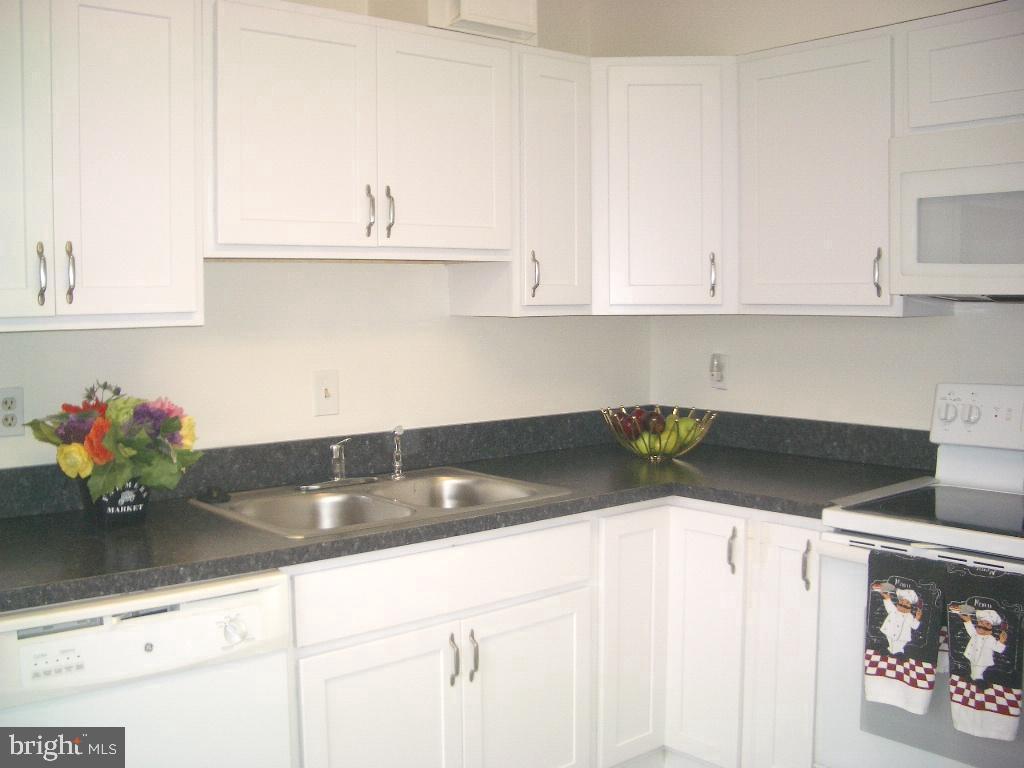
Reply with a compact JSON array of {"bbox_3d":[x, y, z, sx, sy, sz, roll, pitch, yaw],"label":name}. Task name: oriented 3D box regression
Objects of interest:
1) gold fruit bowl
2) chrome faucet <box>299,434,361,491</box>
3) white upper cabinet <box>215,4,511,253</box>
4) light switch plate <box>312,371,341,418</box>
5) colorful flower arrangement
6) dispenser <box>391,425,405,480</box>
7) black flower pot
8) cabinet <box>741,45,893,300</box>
[{"bbox_3d":[0.460,0.166,3.249,0.355,0.150,0.355,0,4,0],"label":"gold fruit bowl"},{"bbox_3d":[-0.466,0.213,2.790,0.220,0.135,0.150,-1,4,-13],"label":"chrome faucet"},{"bbox_3d":[-0.436,-0.626,2.716,0.900,0.610,0.320,-4,6,-40],"label":"white upper cabinet"},{"bbox_3d":[-0.514,0.026,2.897,0.073,0.120,0.014,-4,6,-40],"label":"light switch plate"},{"bbox_3d":[-0.896,0.126,2.325,0.365,0.250,0.300,-4,6,-40],"label":"colorful flower arrangement"},{"bbox_3d":[-0.322,0.191,2.946,0.043,0.150,0.050,-4,6,-40],"label":"dispenser"},{"bbox_3d":[-0.899,0.256,2.335,0.150,0.114,0.145,-4,6,-40],"label":"black flower pot"},{"bbox_3d":[0.944,-0.578,2.975,0.320,0.745,0.510,-4,6,-40],"label":"cabinet"}]

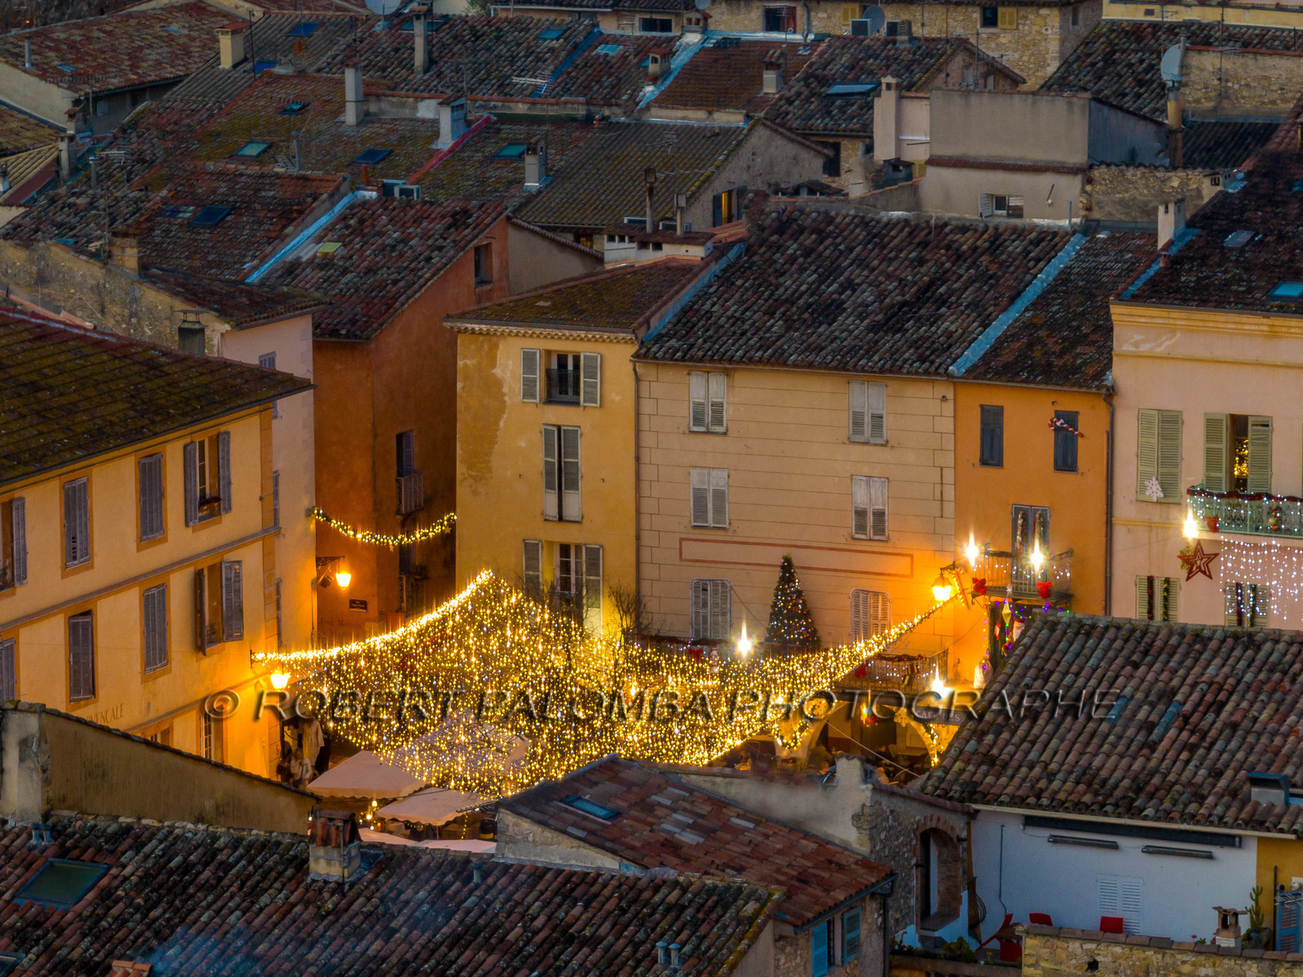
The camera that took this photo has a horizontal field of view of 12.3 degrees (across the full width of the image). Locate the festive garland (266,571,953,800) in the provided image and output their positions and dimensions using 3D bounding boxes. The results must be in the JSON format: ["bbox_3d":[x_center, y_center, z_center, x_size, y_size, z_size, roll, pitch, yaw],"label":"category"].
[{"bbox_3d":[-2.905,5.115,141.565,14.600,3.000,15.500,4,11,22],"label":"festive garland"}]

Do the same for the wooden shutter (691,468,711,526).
[{"bbox_3d":[1.183,0.228,146.994,0.485,1.486,0.050,4,12,20],"label":"wooden shutter"}]

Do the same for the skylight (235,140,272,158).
[{"bbox_3d":[-12.993,-11.079,198.000,0.800,0.120,1.130,6,30,29],"label":"skylight"}]

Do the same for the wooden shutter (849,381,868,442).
[{"bbox_3d":[4.957,-1.828,145.195,0.487,1.506,0.050,4,12,20],"label":"wooden shutter"}]

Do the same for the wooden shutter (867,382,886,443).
[{"bbox_3d":[5.396,-1.796,145.039,0.448,1.505,0.050,4,12,20],"label":"wooden shutter"}]

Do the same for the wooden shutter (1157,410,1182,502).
[{"bbox_3d":[12.251,-0.769,143.248,0.578,2.149,0.050,5,12,27],"label":"wooden shutter"}]

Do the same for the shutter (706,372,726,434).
[{"bbox_3d":[1.584,-2.062,146.397,0.482,1.500,0.050,4,12,20],"label":"shutter"}]

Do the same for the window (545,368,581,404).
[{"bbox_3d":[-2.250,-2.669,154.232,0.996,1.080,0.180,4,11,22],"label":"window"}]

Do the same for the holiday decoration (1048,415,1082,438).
[{"bbox_3d":[10.180,-1.526,148.846,0.896,0.546,0.080,5,12,25],"label":"holiday decoration"}]

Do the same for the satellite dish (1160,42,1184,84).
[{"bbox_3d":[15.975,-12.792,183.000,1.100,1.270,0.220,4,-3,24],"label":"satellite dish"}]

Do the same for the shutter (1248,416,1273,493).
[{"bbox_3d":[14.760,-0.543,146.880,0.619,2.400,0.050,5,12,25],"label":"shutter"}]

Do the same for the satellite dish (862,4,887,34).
[{"bbox_3d":[7.474,-15.712,203.000,0.840,0.940,0.180,6,-2,30],"label":"satellite dish"}]

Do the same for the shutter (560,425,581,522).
[{"bbox_3d":[-1.980,-0.340,148.065,0.488,2.371,0.050,2,11,10],"label":"shutter"}]

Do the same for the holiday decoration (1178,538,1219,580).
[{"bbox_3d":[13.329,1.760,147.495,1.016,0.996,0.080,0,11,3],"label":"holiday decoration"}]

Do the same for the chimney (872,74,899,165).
[{"bbox_3d":[6.507,-10.249,168.000,0.640,2.450,0.420,4,12,22],"label":"chimney"}]

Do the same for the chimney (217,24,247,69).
[{"bbox_3d":[-13.984,-14.743,202.000,0.618,1.383,1.050,4,11,23],"label":"chimney"}]

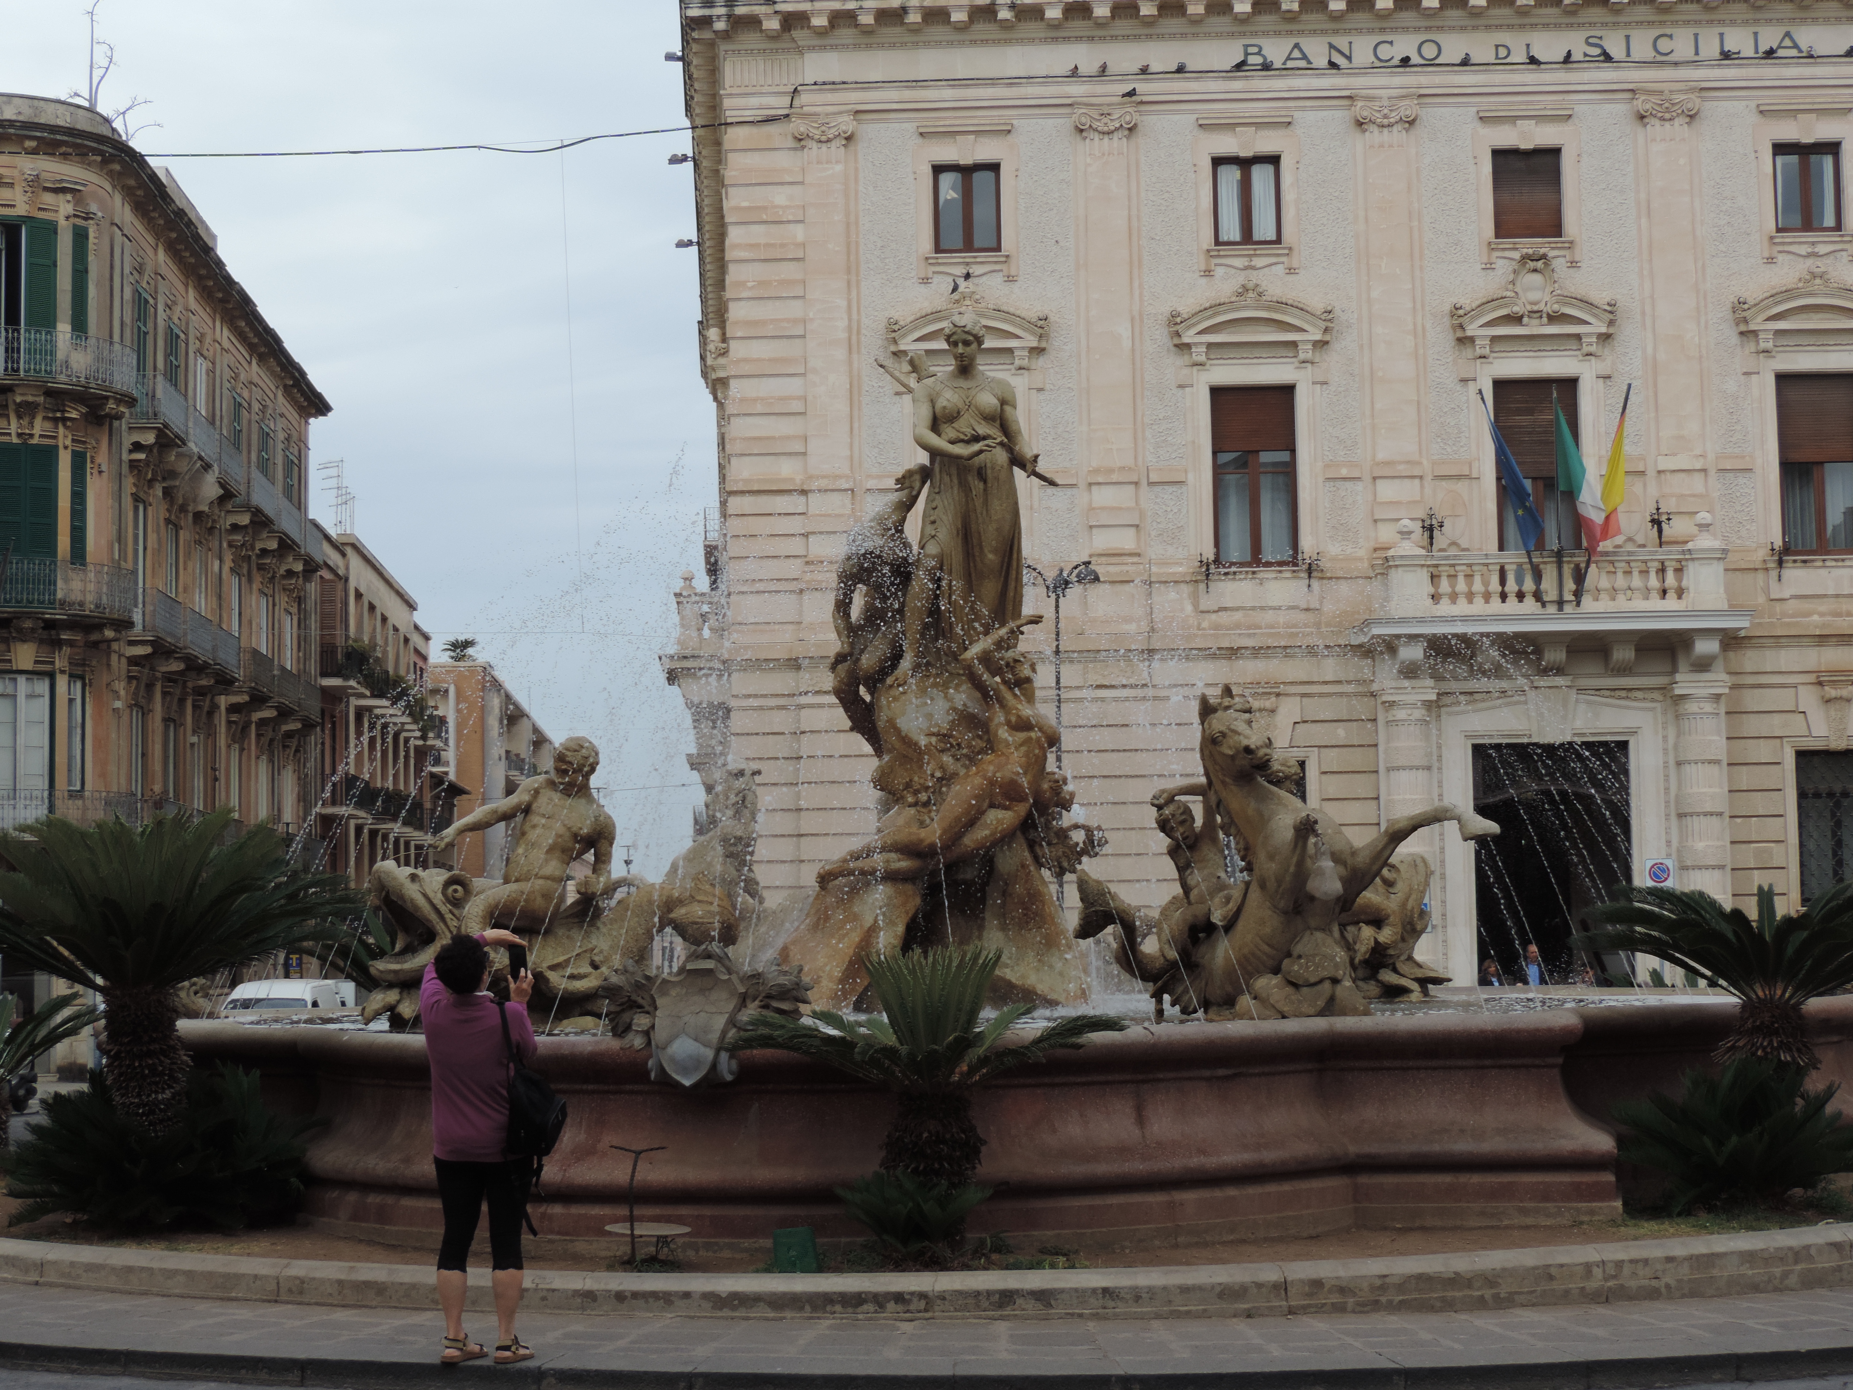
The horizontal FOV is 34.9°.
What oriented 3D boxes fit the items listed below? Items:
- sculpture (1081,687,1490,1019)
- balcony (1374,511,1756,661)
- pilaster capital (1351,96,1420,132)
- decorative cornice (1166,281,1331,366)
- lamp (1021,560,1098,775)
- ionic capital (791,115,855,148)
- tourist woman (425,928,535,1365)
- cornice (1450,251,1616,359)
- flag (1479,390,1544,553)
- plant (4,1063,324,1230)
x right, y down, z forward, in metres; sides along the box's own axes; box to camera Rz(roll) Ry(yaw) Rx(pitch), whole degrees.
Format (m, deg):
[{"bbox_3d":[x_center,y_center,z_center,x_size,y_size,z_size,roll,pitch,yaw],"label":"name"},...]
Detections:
[{"bbox_3d":[2.060,0.957,17.200,1.700,1.850,2.100,2,-6,-34],"label":"sculpture"},{"bbox_3d":[8.951,-1.470,41.801,5.300,2.000,1.550,-1,-5,1],"label":"balcony"},{"bbox_3d":[6.705,-8.507,43.095,0.950,0.470,0.250,-1,-5,1],"label":"pilaster capital"},{"bbox_3d":[5.013,-5.738,45.409,2.582,1.382,0.500,-1,-5,2],"label":"decorative cornice"},{"bbox_3d":[1.805,1.618,39.005,1.120,6.914,0.400,-1,-5,-2],"label":"lamp"},{"bbox_3d":[-1.617,-8.800,46.006,0.997,0.531,0.300,-1,-5,2],"label":"ionic capital"},{"bbox_3d":[-1.630,1.656,10.849,0.460,1.600,0.450,-4,-6,31],"label":"tourist woman"},{"bbox_3d":[8.795,-5.659,42.729,2.330,1.470,0.420,-1,-5,1],"label":"cornice"},{"bbox_3d":[8.067,-3.083,40.631,0.860,2.200,0.450,-1,-5,1],"label":"flag"},{"bbox_3d":[-4.083,2.417,15.755,1.712,0.891,1.500,-1,-5,0],"label":"plant"}]

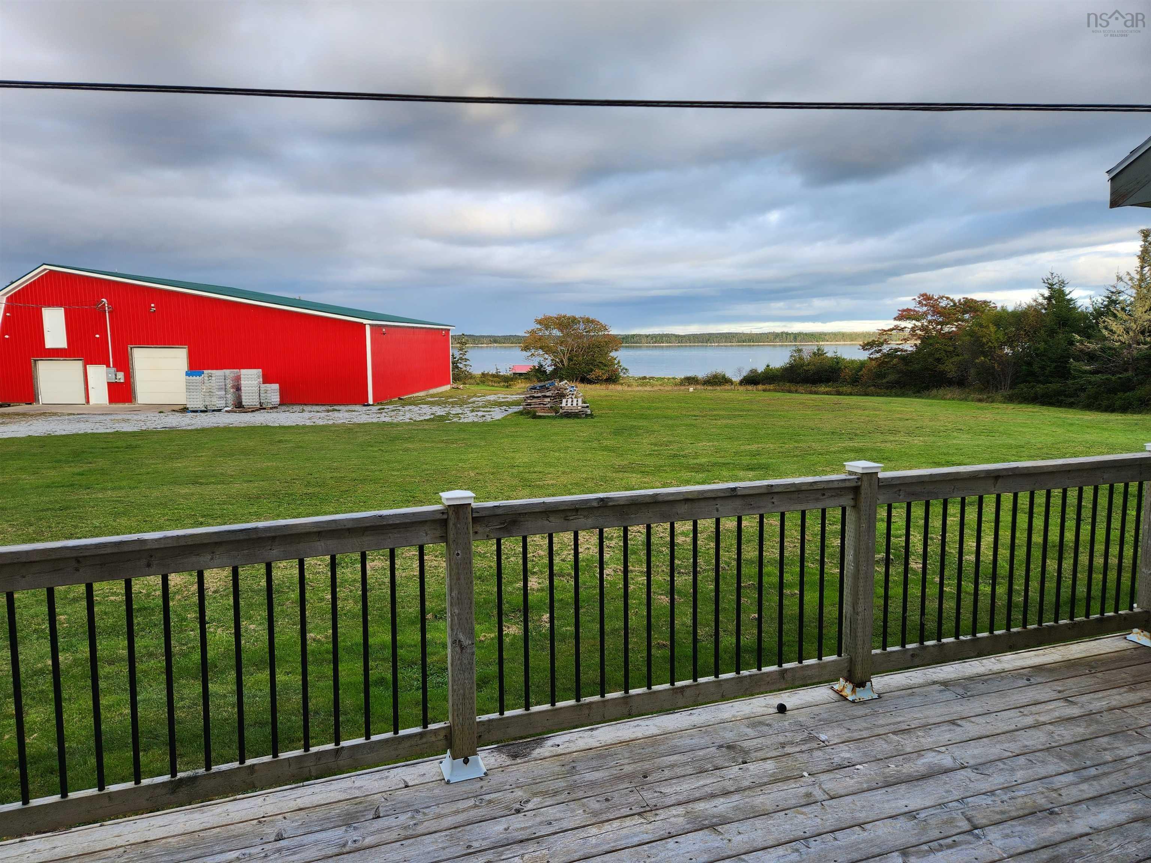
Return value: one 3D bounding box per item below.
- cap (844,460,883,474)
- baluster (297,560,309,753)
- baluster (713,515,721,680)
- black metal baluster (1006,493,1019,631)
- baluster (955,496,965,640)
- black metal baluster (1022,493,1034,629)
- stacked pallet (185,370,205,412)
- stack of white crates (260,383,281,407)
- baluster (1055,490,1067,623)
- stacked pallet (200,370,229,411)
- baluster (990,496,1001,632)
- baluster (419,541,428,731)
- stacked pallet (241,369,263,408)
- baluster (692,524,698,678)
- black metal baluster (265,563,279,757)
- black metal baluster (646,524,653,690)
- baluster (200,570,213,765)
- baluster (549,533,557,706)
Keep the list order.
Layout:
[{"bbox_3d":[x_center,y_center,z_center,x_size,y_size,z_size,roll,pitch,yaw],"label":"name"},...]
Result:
[{"bbox_3d":[1.306,0.156,3.466,0.118,0.045,0.118,-3,7,-19],"label":"cap"},{"bbox_3d":[-0.967,0.801,2.725,0.019,0.705,0.019,-3,7,-19],"label":"baluster"},{"bbox_3d":[0.611,0.722,3.298,0.019,0.705,0.019,-3,7,-19],"label":"baluster"},{"bbox_3d":[2.166,0.651,3.793,0.019,0.700,0.019,-2,6,-18],"label":"black metal baluster"},{"bbox_3d":[1.744,0.623,3.469,0.019,0.655,0.019,-3,7,-19],"label":"baluster"},{"bbox_3d":[2.289,0.654,3.867,0.019,0.705,0.019,-3,7,-19],"label":"black metal baluster"},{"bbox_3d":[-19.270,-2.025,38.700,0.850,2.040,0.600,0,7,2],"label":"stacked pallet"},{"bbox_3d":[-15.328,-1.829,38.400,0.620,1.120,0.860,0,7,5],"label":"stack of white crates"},{"bbox_3d":[2.495,0.643,3.934,0.019,0.705,0.019,-3,7,-19],"label":"baluster"},{"bbox_3d":[-18.250,-2.080,38.700,1.030,2.020,1.030,-1,6,-3],"label":"stacked pallet"},{"bbox_3d":[2.063,0.655,3.760,0.019,0.700,0.019,-2,6,-18],"label":"baluster"},{"bbox_3d":[-0.531,0.721,2.672,0.019,0.655,0.019,-3,7,-19],"label":"baluster"},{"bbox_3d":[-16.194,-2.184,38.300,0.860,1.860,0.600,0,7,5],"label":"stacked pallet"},{"bbox_3d":[0.509,0.725,3.261,0.019,0.705,0.019,0,7,0],"label":"baluster"},{"bbox_3d":[-1.067,0.808,2.690,0.019,0.705,0.019,-3,7,-19],"label":"black metal baluster"},{"bbox_3d":[0.286,0.686,2.975,0.019,0.655,0.019,-3,7,-19],"label":"black metal baluster"},{"bbox_3d":[-1.185,0.765,2.442,0.019,0.655,0.019,-3,7,-19],"label":"baluster"},{"bbox_3d":[-0.088,0.703,2.845,0.019,0.655,0.019,-3,7,-19],"label":"baluster"}]

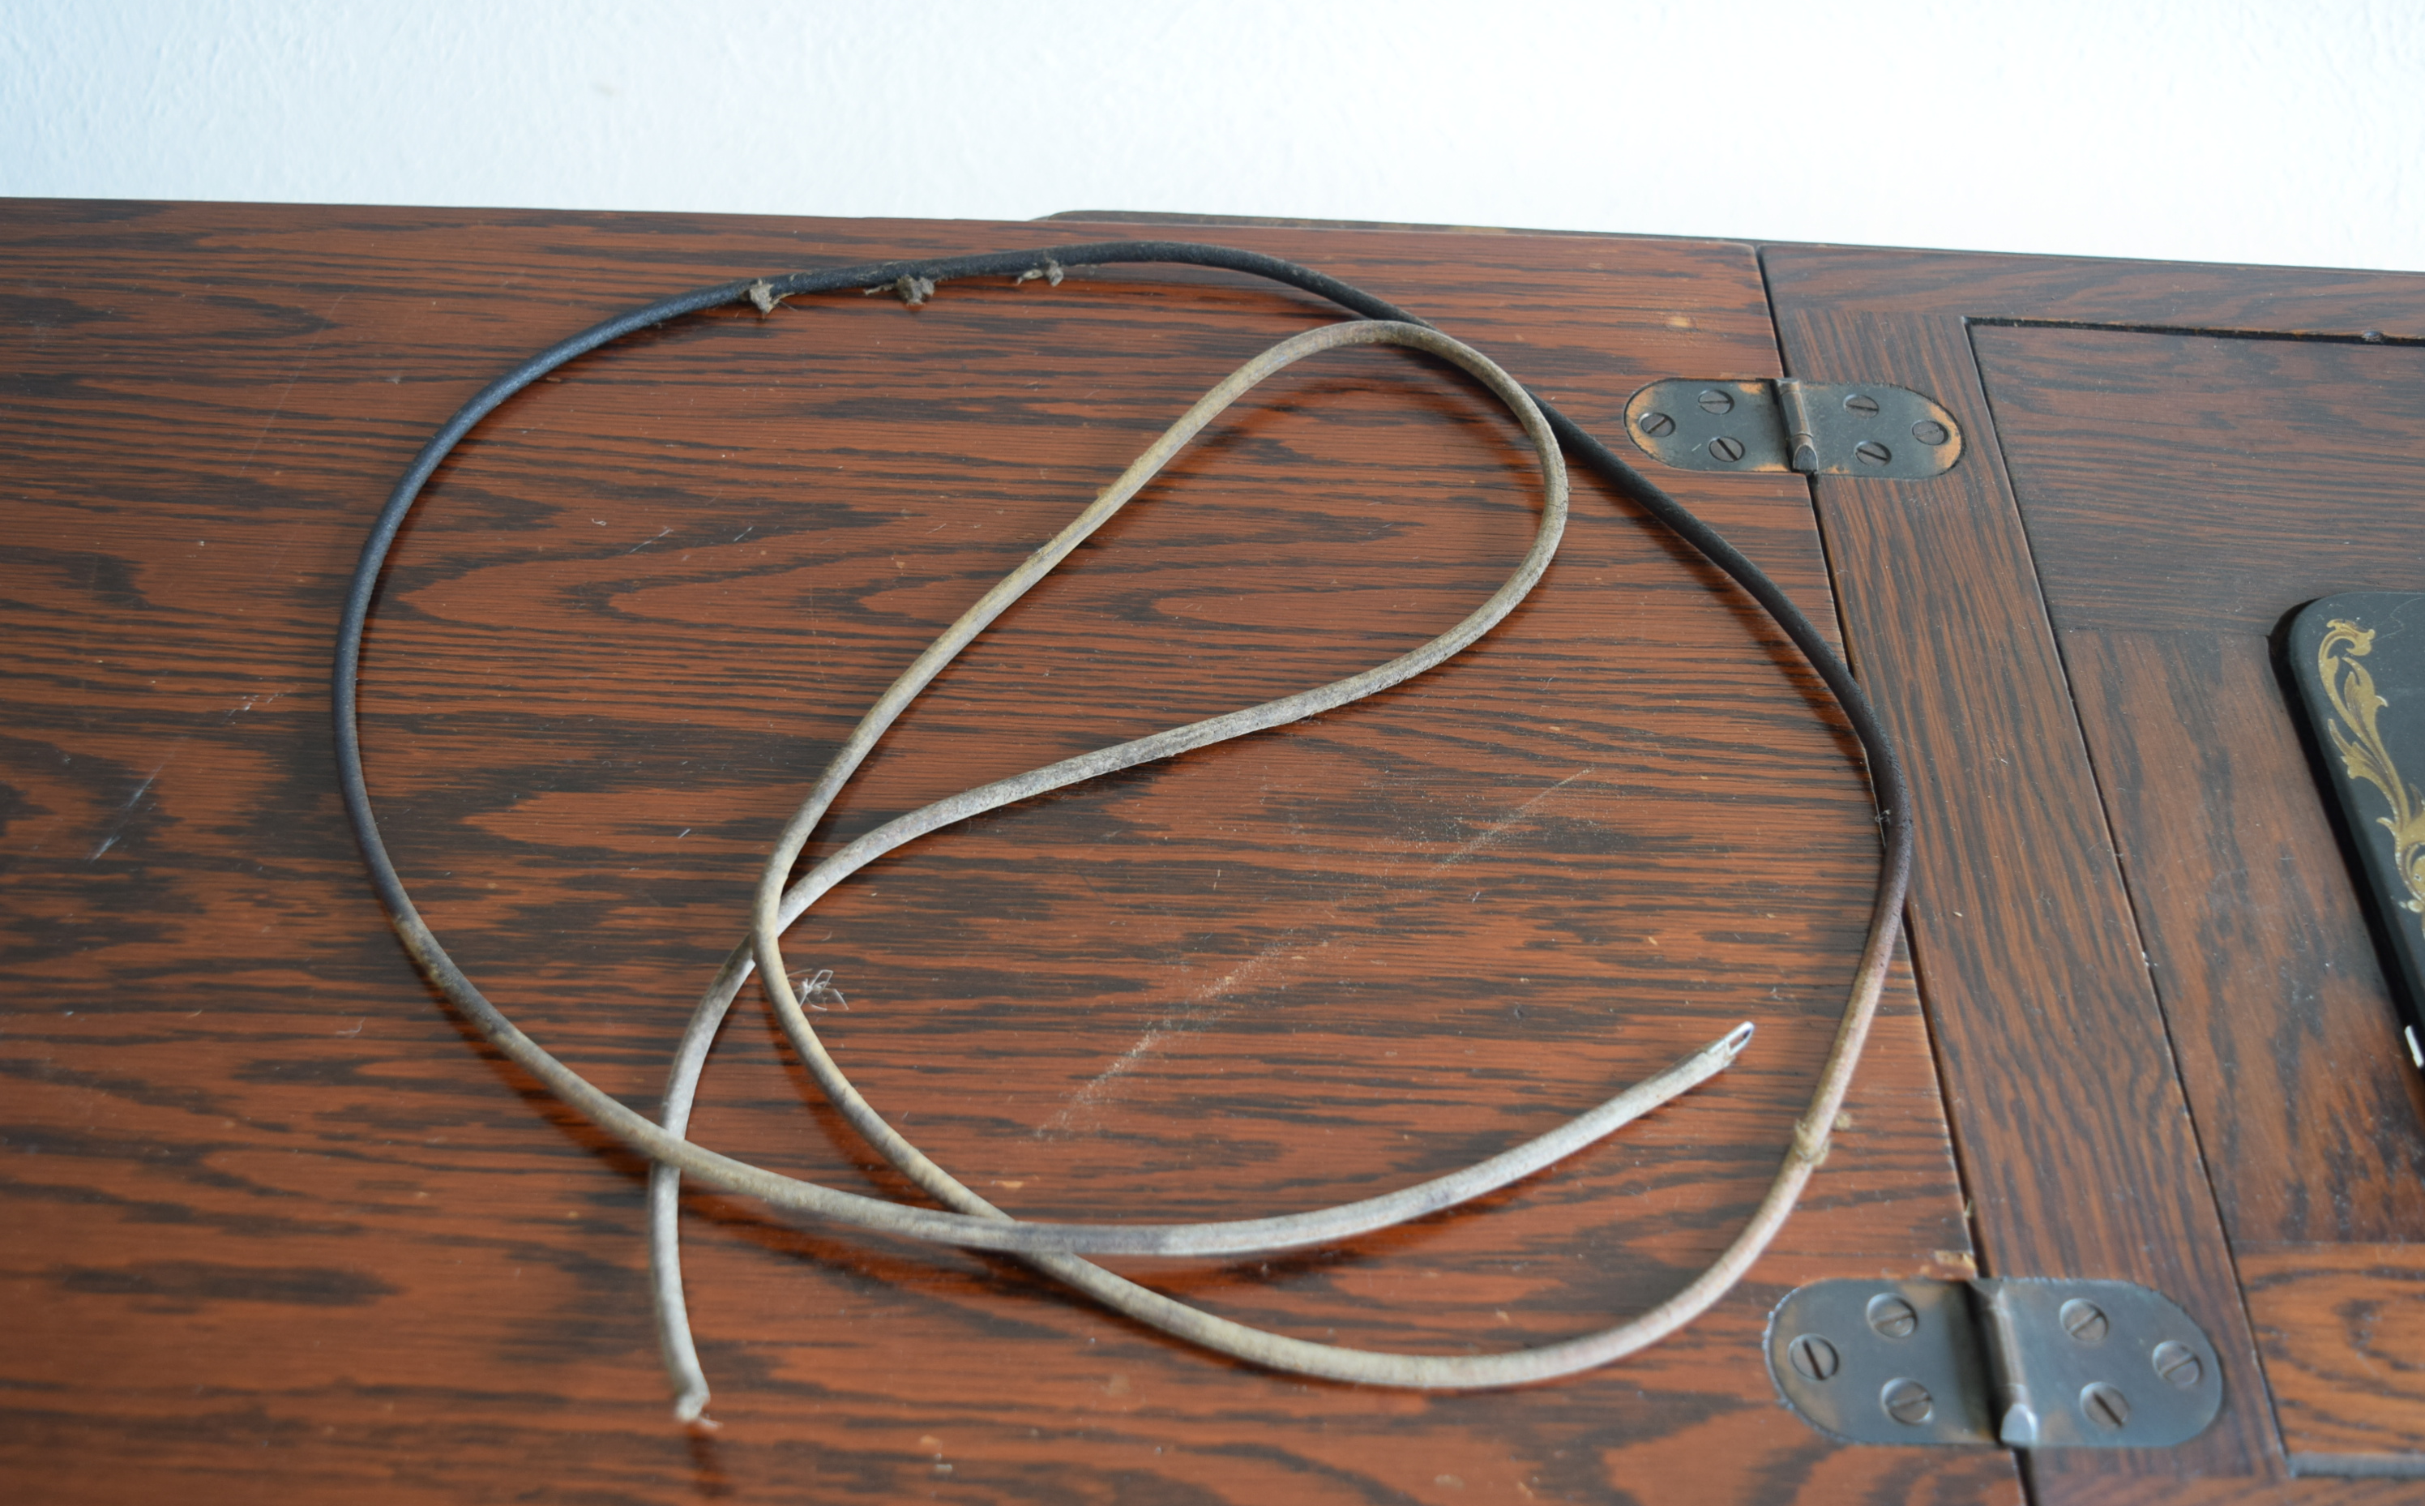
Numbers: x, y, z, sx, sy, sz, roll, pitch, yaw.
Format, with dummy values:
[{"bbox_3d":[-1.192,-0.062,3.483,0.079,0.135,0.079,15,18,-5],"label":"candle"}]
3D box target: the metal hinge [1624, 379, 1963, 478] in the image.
[{"bbox_3d":[0.138,-0.078,0.591,0.082,0.006,0.031,2,52,-3],"label":"metal hinge"}]

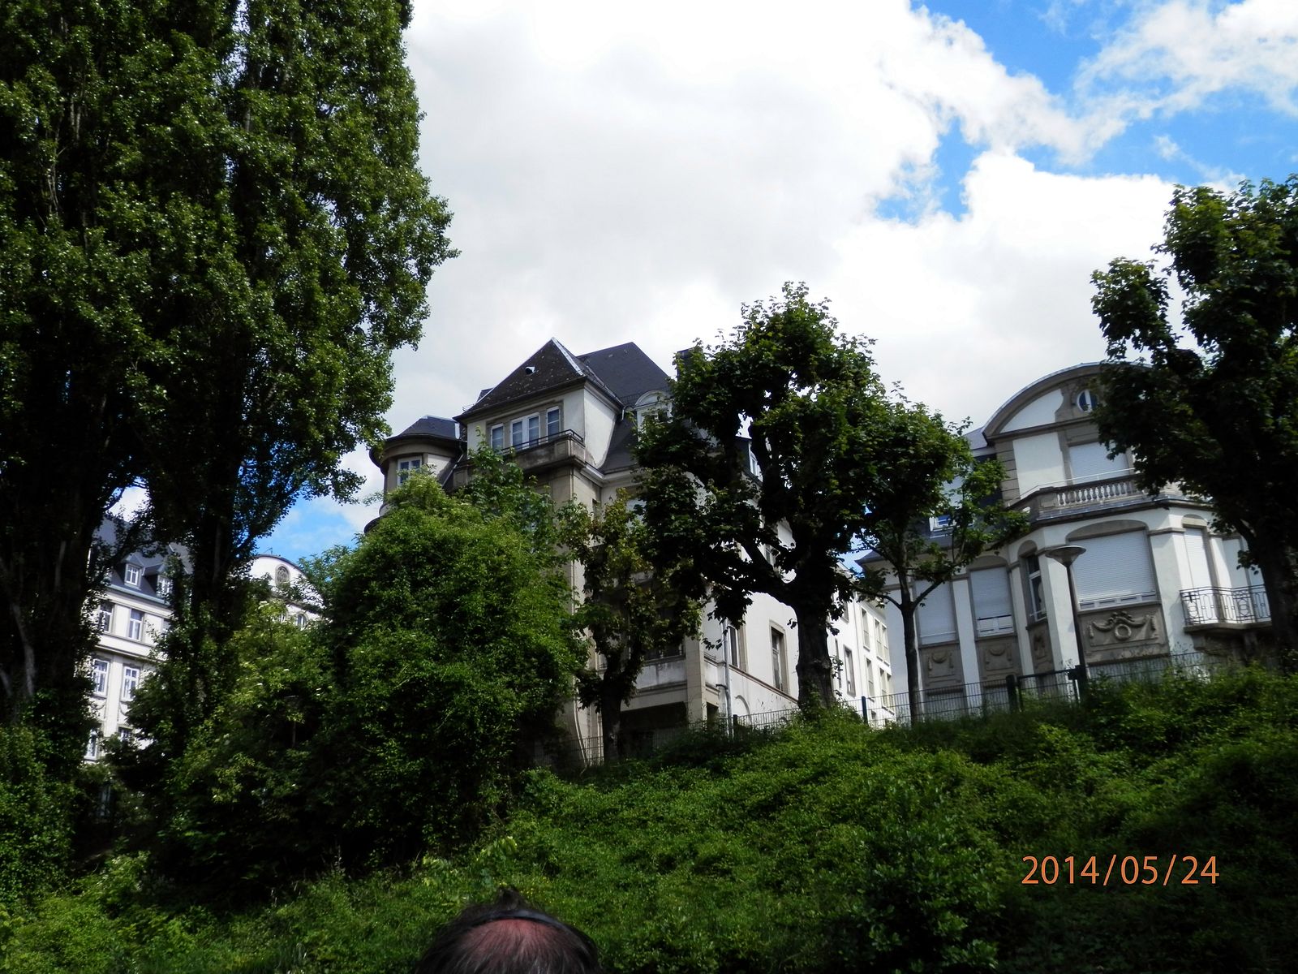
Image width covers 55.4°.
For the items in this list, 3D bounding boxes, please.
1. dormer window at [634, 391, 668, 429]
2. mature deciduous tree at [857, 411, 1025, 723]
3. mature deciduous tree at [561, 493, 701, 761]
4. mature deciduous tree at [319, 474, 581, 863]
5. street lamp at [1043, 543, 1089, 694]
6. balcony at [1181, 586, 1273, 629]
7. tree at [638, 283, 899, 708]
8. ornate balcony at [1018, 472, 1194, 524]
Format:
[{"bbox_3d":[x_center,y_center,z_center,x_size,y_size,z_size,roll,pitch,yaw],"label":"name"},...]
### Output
[{"bbox_3d":[0.465,-2.212,42.095,1.550,2.000,1.100,-14,-23,31],"label":"dormer window"},{"bbox_3d":[5.342,1.477,22.628,2.993,6.274,2.993,-15,-23,32],"label":"mature deciduous tree"},{"bbox_3d":[-0.356,2.705,24.076,2.659,5.513,2.659,-2,-19,-1],"label":"mature deciduous tree"},{"bbox_3d":[-2.934,2.589,18.214,3.735,5.939,3.735,-2,-19,-1],"label":"mature deciduous tree"},{"bbox_3d":[7.778,2.683,22.594,0.730,3.376,0.730,-15,-23,32],"label":"street lamp"},{"bbox_3d":[13.521,2.813,28.990,2.300,0.920,0.600,-8,-20,17],"label":"balcony"},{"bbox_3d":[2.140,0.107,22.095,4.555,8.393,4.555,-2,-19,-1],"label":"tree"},{"bbox_3d":[11.401,0.458,30.358,4.200,1.100,1.350,-12,-22,26],"label":"ornate balcony"}]

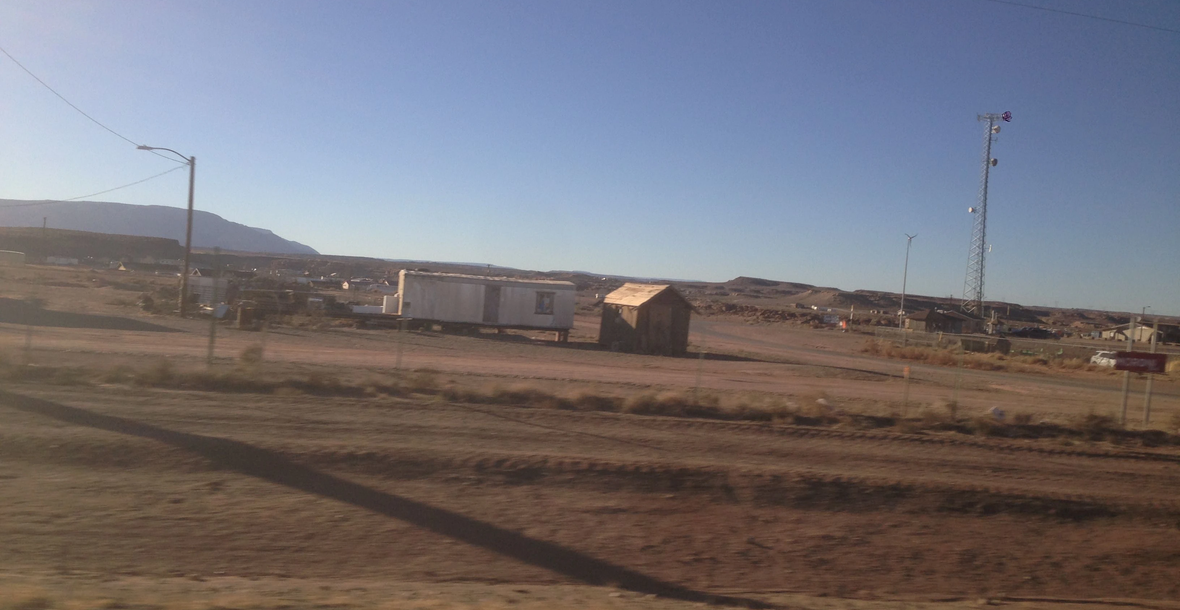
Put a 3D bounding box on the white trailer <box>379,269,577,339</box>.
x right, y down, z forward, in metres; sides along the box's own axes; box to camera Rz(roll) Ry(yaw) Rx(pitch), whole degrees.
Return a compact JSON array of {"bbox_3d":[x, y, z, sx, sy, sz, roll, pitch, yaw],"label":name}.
[{"bbox_3d":[-5.776,0.025,60.500,9.600,3.050,2.450,4,1,-14],"label":"white trailer"}]

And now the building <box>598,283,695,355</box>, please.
[{"bbox_3d":[2.800,0.688,56.000,3.100,3.300,4.000,4,1,-26],"label":"building"}]

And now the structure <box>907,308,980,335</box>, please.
[{"bbox_3d":[61.916,2.906,197.000,11.000,4.000,7.200,4,1,-11],"label":"structure"}]

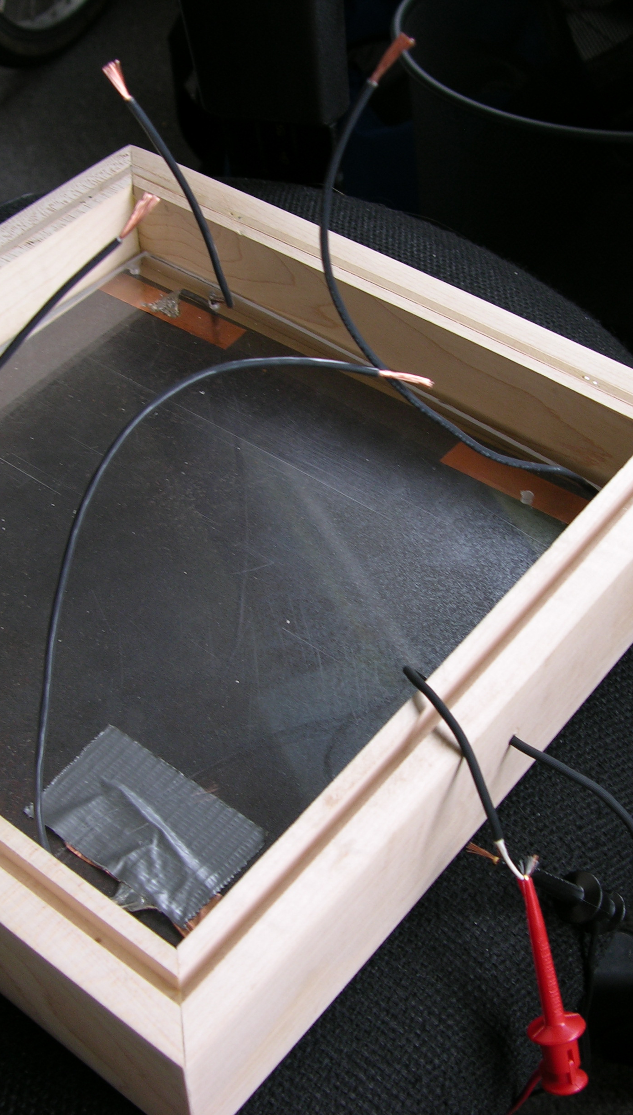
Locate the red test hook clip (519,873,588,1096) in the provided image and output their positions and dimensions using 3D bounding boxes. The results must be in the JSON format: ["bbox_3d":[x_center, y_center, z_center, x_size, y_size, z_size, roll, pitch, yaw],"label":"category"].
[{"bbox_3d":[0.059,0.112,0.395,0.015,0.062,0.015,-14,12,-12],"label":"red test hook clip"}]

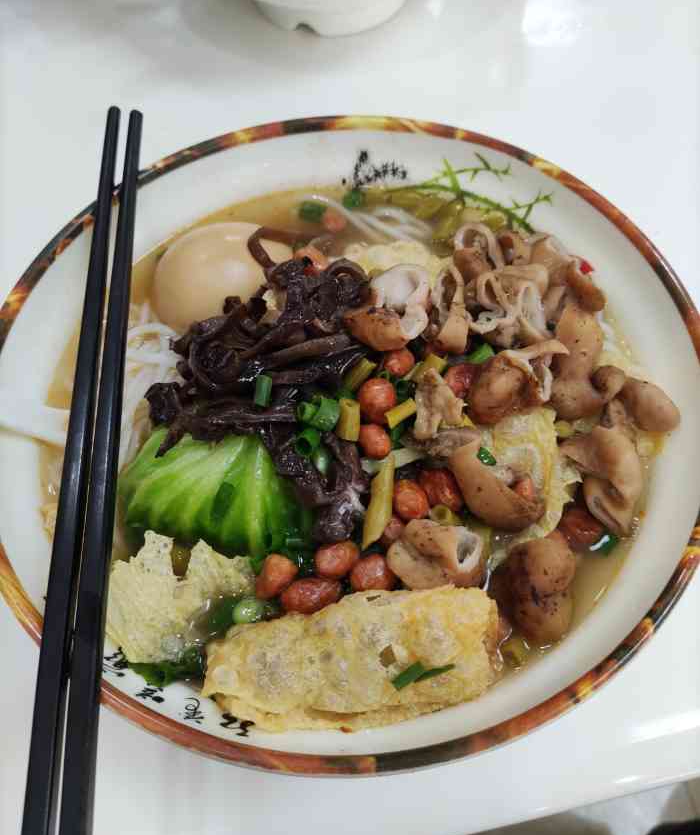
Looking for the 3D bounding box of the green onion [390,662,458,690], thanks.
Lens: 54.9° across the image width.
[{"bbox_3d":[0.020,0.069,0.180,0.018,0.004,0.006,-17,63,-8],"label":"green onion"}]

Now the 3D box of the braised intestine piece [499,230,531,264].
[{"bbox_3d":[0.060,-0.062,0.245,0.013,0.010,0.011,-1,62,1],"label":"braised intestine piece"}]

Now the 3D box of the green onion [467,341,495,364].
[{"bbox_3d":[0.045,-0.022,0.231,0.011,0.005,0.006,-41,69,-20],"label":"green onion"}]

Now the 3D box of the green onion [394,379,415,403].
[{"bbox_3d":[0.018,-0.009,0.224,0.006,0.006,0.008,9,62,5],"label":"green onion"}]

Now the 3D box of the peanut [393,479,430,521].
[{"bbox_3d":[0.019,0.025,0.204,0.011,0.010,0.013,-19,63,-10],"label":"peanut"}]

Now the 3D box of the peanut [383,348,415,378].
[{"bbox_3d":[0.017,-0.019,0.235,0.010,0.010,0.013,19,64,11],"label":"peanut"}]

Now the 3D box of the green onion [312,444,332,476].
[{"bbox_3d":[-0.009,0.014,0.217,0.006,0.005,0.010,-13,62,-6],"label":"green onion"}]

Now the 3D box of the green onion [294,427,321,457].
[{"bbox_3d":[-0.013,0.008,0.211,0.006,0.006,0.009,6,28,12],"label":"green onion"}]

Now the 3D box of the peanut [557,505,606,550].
[{"bbox_3d":[0.072,0.034,0.211,0.015,0.012,0.012,20,63,10],"label":"peanut"}]

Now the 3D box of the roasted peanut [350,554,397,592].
[{"bbox_3d":[0.007,0.047,0.203,0.014,0.011,0.012,-10,62,-4],"label":"roasted peanut"}]

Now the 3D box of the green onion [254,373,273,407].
[{"bbox_3d":[-0.027,-0.009,0.213,0.005,0.005,0.011,2,61,1],"label":"green onion"}]

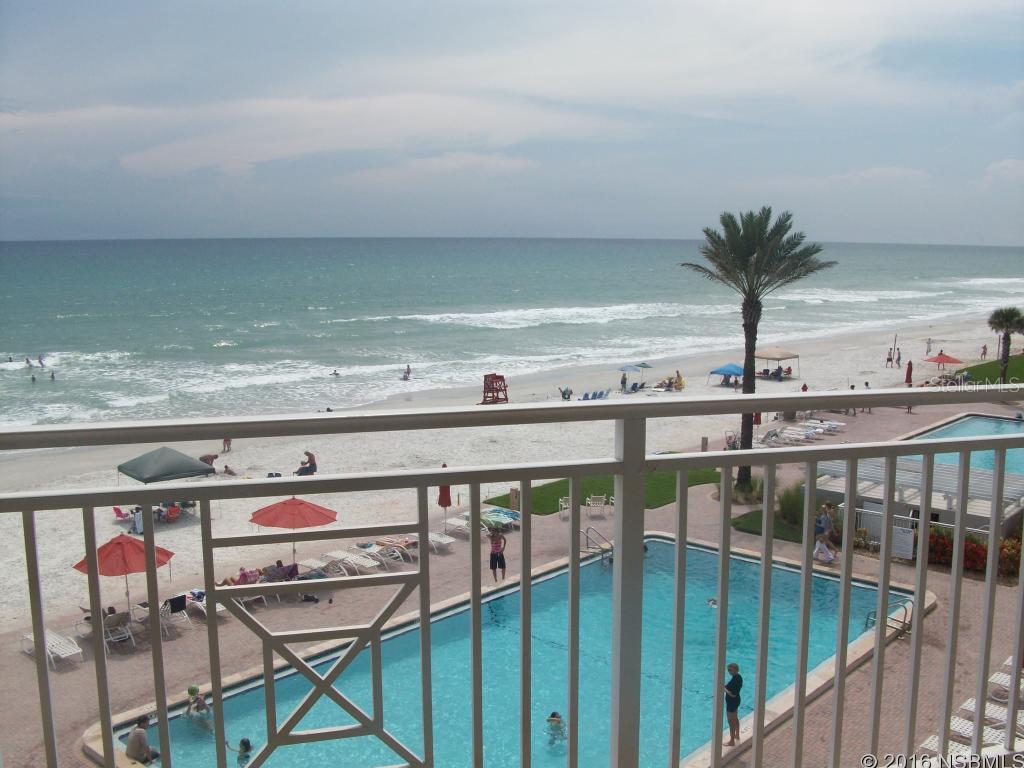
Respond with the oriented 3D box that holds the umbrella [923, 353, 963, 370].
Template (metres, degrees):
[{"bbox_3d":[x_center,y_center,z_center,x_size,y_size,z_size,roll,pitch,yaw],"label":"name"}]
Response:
[{"bbox_3d":[29.769,-0.839,69.197,2.700,2.500,2.700,8,12,44],"label":"umbrella"}]

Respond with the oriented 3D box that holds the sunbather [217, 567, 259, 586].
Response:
[{"bbox_3d":[-7.857,5.524,28.711,1.400,0.680,0.550,8,11,42],"label":"sunbather"}]

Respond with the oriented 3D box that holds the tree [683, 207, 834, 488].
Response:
[{"bbox_3d":[10.069,-1.345,41.170,6.300,11.580,6.300,0,8,0],"label":"tree"}]

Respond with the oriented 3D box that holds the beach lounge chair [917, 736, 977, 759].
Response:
[{"bbox_3d":[9.035,7.376,19.552,1.900,0.500,0.660,7,11,38],"label":"beach lounge chair"}]

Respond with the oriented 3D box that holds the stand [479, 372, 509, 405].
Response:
[{"bbox_3d":[-1.248,0.305,76.258,1.450,2.150,1.400,7,11,40],"label":"stand"}]

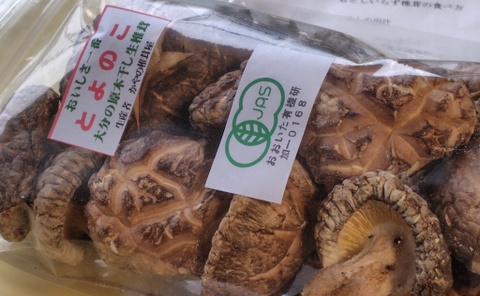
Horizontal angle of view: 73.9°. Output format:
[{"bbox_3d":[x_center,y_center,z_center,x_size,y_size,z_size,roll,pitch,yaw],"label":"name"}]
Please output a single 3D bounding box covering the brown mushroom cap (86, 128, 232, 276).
[{"bbox_3d":[-0.027,0.018,0.105,0.047,0.028,0.047,0,78,-11],"label":"brown mushroom cap"}]

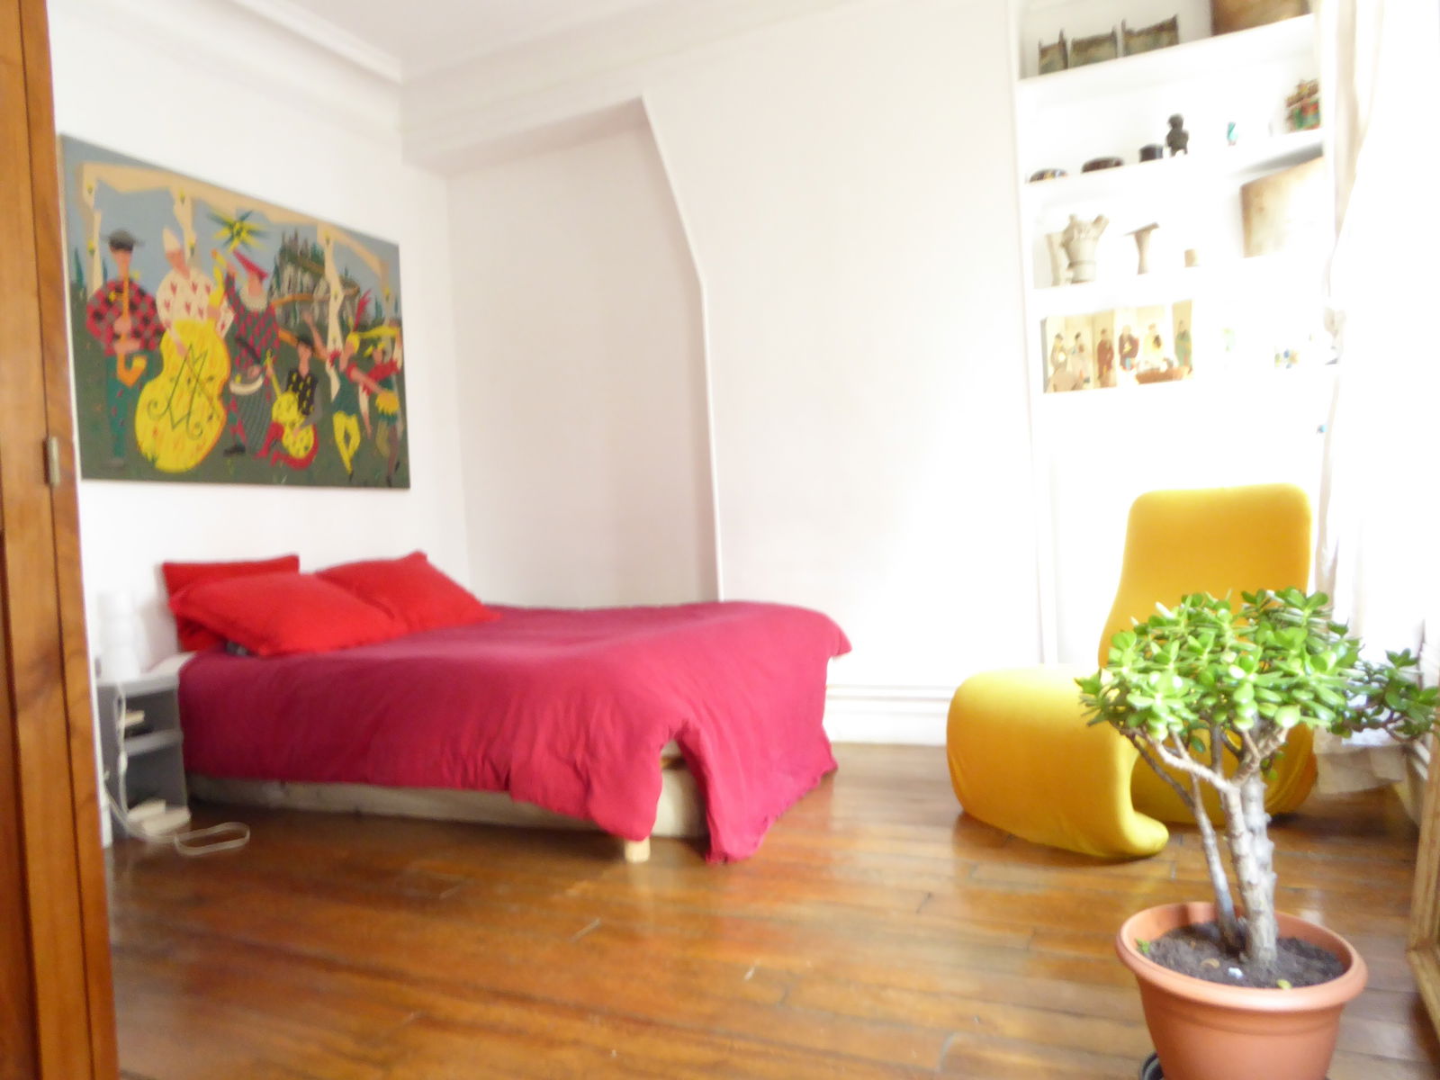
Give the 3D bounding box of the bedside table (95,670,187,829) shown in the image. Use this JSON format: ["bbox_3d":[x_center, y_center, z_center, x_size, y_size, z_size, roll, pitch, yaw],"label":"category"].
[{"bbox_3d":[-1.926,0.684,3.242,0.278,0.474,0.213,-2,1,25],"label":"bedside table"}]

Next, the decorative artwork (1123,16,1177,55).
[{"bbox_3d":[1.470,-1.710,3.404,0.176,0.119,0.043,-2,1,25],"label":"decorative artwork"}]

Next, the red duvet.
[{"bbox_3d":[-0.662,0.577,3.556,2.001,0.552,1.462,-2,1,25],"label":"red duvet"}]

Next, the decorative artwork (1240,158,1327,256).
[{"bbox_3d":[1.846,-1.058,3.270,0.244,0.262,0.113,-2,1,25],"label":"decorative artwork"}]

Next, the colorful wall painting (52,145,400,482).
[{"bbox_3d":[-1.806,-0.786,3.977,0.030,1.140,1.535,-2,1,25],"label":"colorful wall painting"}]

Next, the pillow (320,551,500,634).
[{"bbox_3d":[-1.281,0.209,4.173,0.505,0.131,0.609,30,14,21],"label":"pillow"}]

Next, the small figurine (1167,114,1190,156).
[{"bbox_3d":[1.547,-1.355,3.377,0.069,0.143,0.070,-2,1,25],"label":"small figurine"}]

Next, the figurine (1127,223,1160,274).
[{"bbox_3d":[1.463,-0.986,3.440,0.107,0.151,0.087,-2,1,25],"label":"figurine"}]

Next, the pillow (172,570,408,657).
[{"bbox_3d":[-1.536,0.252,3.554,0.487,0.139,0.609,25,12,23],"label":"pillow"}]

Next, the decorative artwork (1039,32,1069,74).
[{"bbox_3d":[1.185,-1.710,3.540,0.102,0.145,0.043,-2,1,25],"label":"decorative artwork"}]

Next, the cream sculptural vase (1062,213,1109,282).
[{"bbox_3d":[1.253,-0.995,3.427,0.142,0.244,0.135,-3,1,26],"label":"cream sculptural vase"}]

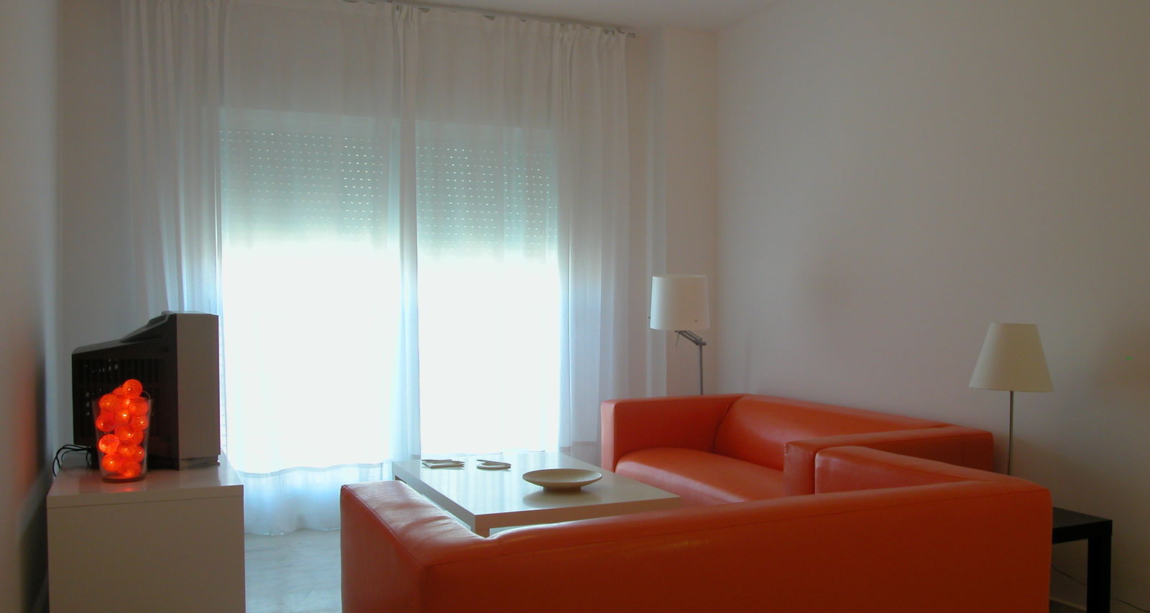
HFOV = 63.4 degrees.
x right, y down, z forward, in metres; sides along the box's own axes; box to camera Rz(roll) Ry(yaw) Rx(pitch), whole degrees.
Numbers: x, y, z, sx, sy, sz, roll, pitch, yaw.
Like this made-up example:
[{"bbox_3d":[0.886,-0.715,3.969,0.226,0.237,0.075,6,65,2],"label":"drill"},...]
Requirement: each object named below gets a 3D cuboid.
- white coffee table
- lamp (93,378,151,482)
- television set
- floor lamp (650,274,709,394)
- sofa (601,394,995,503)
[{"bbox_3d":[-0.222,0.937,3.874,0.795,0.450,1.190,0,0,-24],"label":"white coffee table"},{"bbox_3d":[-1.573,0.428,3.241,0.195,0.355,0.195,0,0,-24],"label":"lamp"},{"bbox_3d":[-1.720,0.314,3.734,0.520,0.590,0.720,0,0,-24],"label":"television set"},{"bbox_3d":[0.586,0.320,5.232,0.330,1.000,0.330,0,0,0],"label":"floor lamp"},{"bbox_3d":[0.887,0.835,4.305,0.880,0.660,1.790,0,0,-24],"label":"sofa"}]

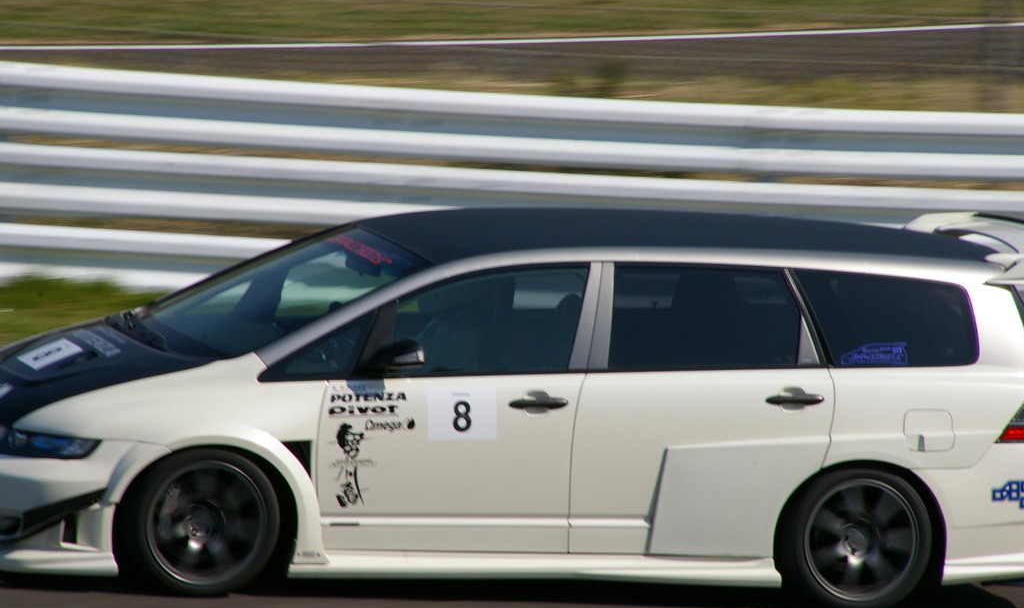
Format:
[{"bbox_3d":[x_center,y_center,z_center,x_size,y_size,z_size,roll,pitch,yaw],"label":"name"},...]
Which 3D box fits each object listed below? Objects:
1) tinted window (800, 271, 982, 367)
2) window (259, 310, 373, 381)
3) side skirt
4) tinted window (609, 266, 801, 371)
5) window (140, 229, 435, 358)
[{"bbox_3d":[1.560,0.069,44.399,0.807,0.409,0.060,1,-12,-21],"label":"tinted window"},{"bbox_3d":[-0.795,0.173,43.632,0.492,0.317,0.050,3,-15,-12],"label":"window"},{"bbox_3d":[0.091,1.089,43.917,2.120,0.125,0.120,2,7,-18],"label":"side skirt"},{"bbox_3d":[0.792,0.068,44.119,0.844,0.456,0.050,2,-13,-18],"label":"tinted window"},{"bbox_3d":[-0.967,-0.077,44.364,0.991,0.113,1.400,-25,14,-13],"label":"window"}]

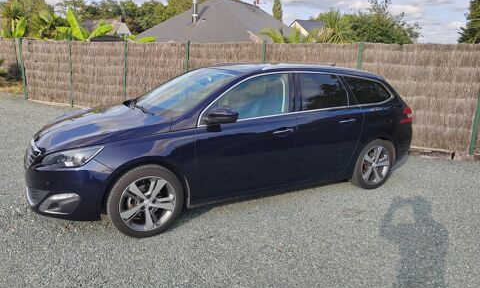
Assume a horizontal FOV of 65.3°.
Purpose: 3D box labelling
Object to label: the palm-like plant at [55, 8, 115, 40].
[{"bbox_3d":[-4.578,-2.630,11.279,1.850,2.753,1.600,-3,14,-21],"label":"palm-like plant"}]

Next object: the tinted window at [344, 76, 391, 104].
[{"bbox_3d":[1.491,-0.609,4.302,0.685,0.331,0.060,-6,-12,-30],"label":"tinted window"}]

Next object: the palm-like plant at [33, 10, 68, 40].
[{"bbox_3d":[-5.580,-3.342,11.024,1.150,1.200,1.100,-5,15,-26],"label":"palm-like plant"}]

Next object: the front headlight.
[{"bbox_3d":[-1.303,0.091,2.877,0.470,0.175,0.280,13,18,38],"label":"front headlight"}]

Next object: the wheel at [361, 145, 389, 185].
[{"bbox_3d":[1.571,0.240,4.473,0.460,0.460,0.170,-6,15,-30],"label":"wheel"}]

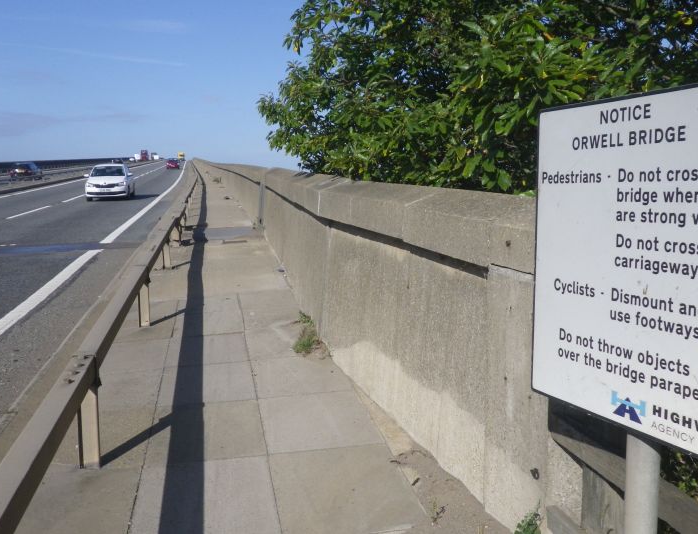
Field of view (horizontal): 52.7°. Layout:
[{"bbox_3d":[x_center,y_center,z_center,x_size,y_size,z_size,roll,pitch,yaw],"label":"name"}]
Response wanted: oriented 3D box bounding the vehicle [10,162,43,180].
[{"bbox_3d":[-26.600,-7.900,58.000,1.800,1.490,4.300,-2,9,-12],"label":"vehicle"}]

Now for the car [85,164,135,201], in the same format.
[{"bbox_3d":[-10.200,-3.650,30.200,1.770,1.470,4.050,-2,9,-12],"label":"car"}]

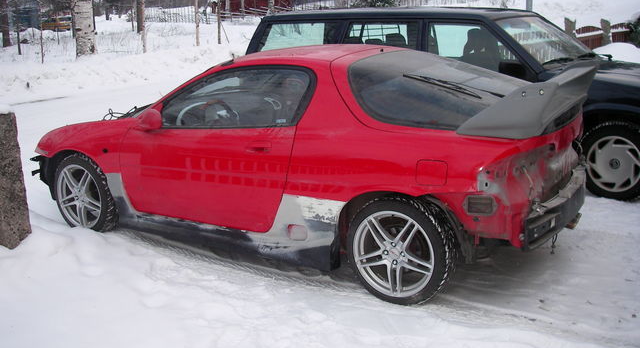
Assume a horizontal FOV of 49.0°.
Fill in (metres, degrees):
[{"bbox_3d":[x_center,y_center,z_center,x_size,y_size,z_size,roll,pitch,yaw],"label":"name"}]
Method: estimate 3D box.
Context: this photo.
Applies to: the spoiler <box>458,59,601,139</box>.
[{"bbox_3d":[1.246,-0.456,4.046,0.470,0.320,1.300,7,15,30],"label":"spoiler"}]

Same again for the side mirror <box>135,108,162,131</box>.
[{"bbox_3d":[-1.095,-0.353,4.485,0.120,0.135,0.190,7,15,30],"label":"side mirror"}]

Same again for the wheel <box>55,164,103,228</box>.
[{"bbox_3d":[-1.674,0.150,5.098,0.472,0.472,0.190,8,15,31],"label":"wheel"}]

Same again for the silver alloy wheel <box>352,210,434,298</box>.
[{"bbox_3d":[0.441,0.418,3.886,0.472,0.472,0.190,7,15,30],"label":"silver alloy wheel"}]

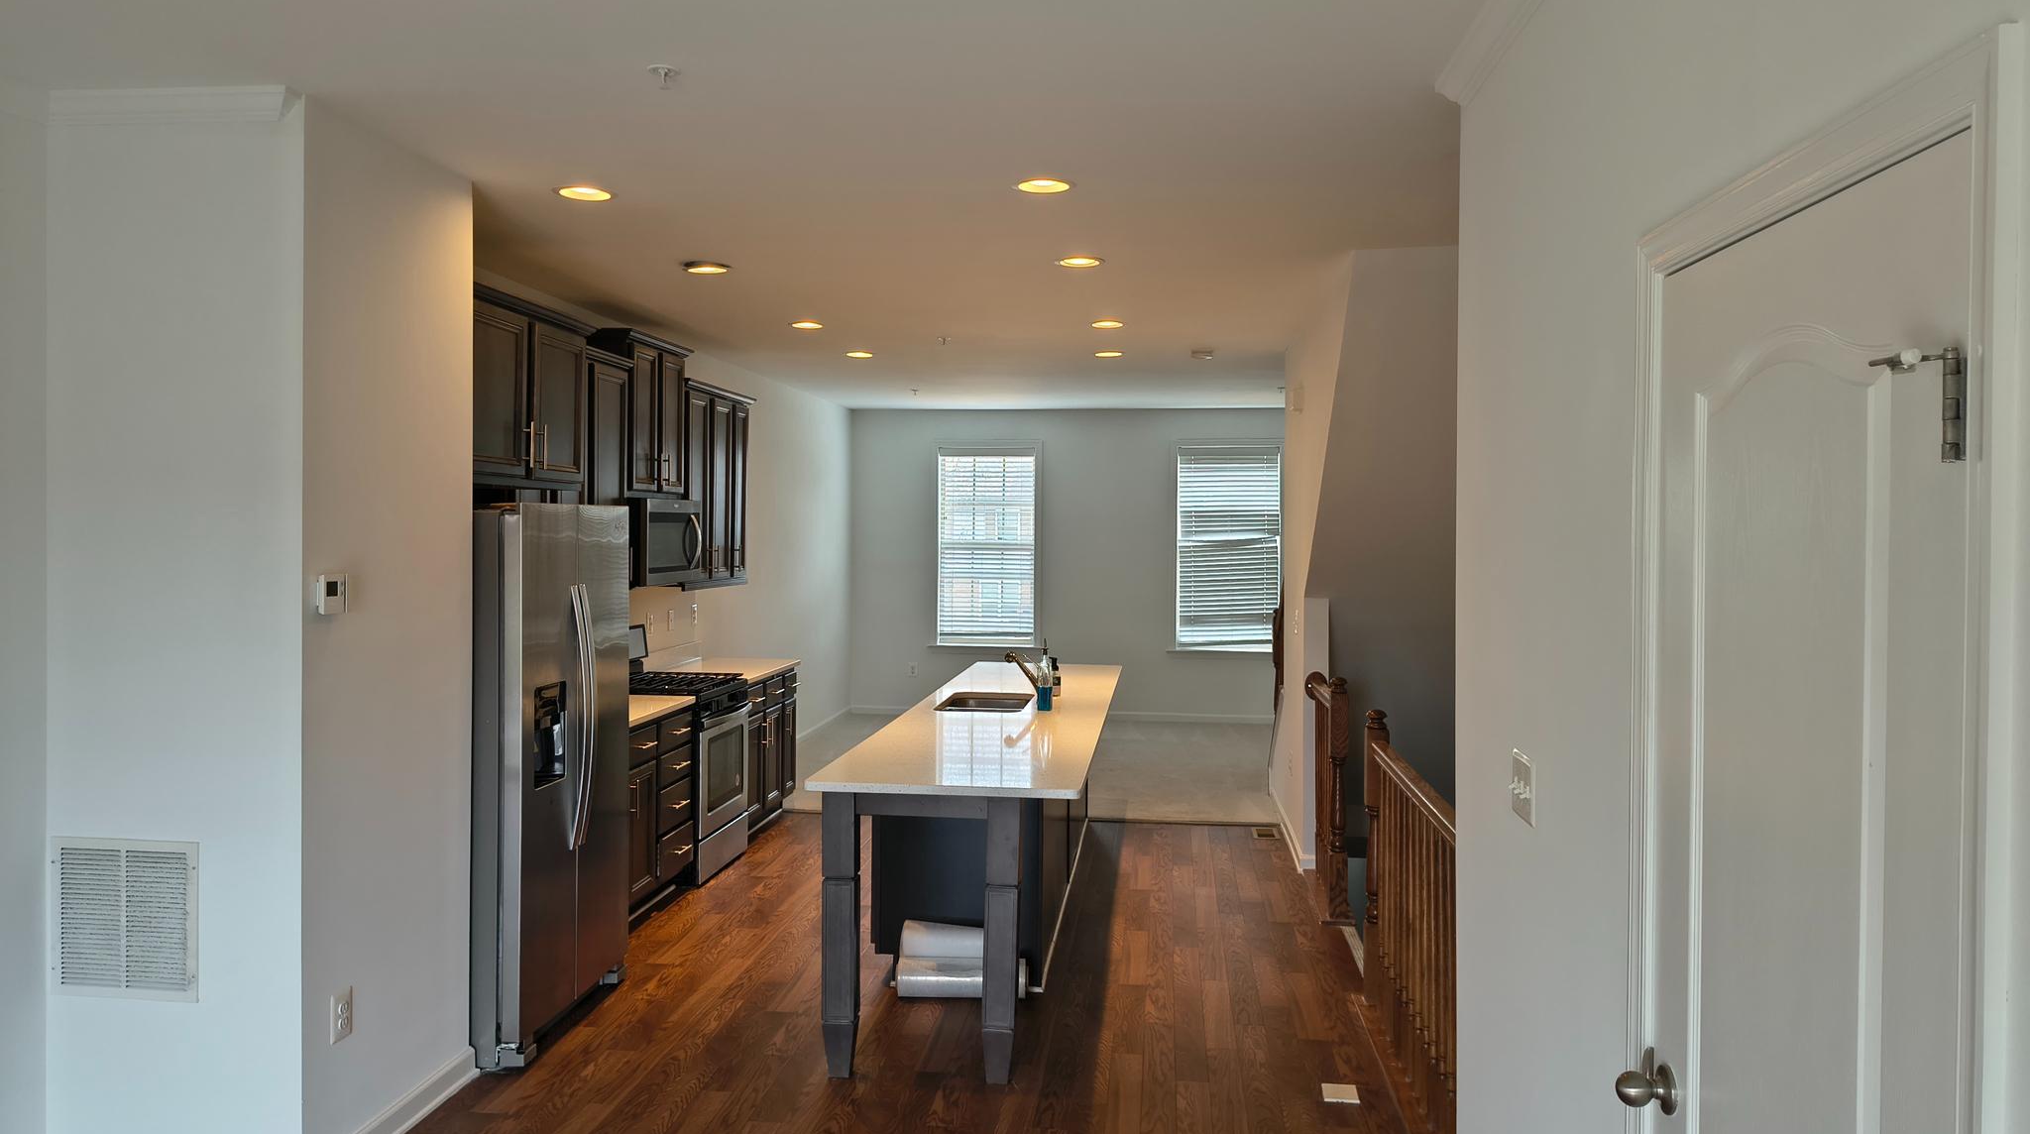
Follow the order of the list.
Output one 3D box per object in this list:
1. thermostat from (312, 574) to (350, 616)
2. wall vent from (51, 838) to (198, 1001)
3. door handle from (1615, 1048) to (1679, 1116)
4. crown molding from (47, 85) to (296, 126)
[{"bbox_3d":[-1.722,0.070,3.549,0.032,0.102,0.110,1,2,6],"label":"thermostat"},{"bbox_3d":[-2.219,0.877,3.497,0.400,0.398,0.020,1,2,6],"label":"wall vent"},{"bbox_3d":[0.885,0.736,1.984,0.072,0.071,0.072,1,2,6],"label":"door handle"},{"bbox_3d":[-2.068,-1.111,3.403,0.660,0.080,0.077,1,2,6],"label":"crown molding"}]

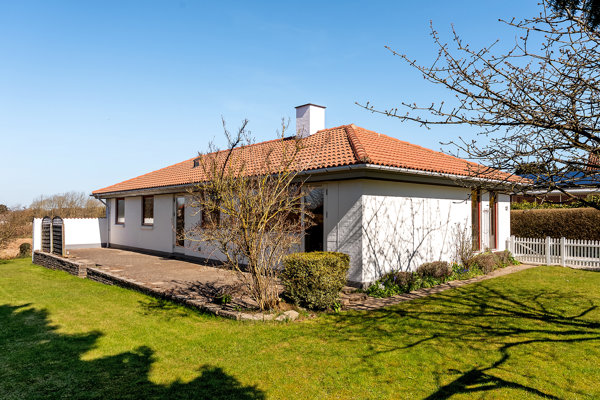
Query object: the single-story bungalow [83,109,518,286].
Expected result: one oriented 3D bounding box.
[{"bbox_3d":[-1.207,-0.650,17.038,8.745,5.612,16.909,2,-3,-42],"label":"single-story bungalow"}]

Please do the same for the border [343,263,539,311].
[{"bbox_3d":[3.939,1.843,9.815,8.368,0.113,0.423,2,-3,-42],"label":"border"}]

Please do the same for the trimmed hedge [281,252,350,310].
[{"bbox_3d":[0.271,1.370,7.330,1.184,0.874,1.015,0,-2,0],"label":"trimmed hedge"}]

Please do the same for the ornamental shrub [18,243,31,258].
[{"bbox_3d":[-14.425,2.629,21.828,0.592,0.818,0.592,1,-2,-33],"label":"ornamental shrub"}]

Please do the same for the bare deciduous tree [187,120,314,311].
[{"bbox_3d":[-0.781,0.236,6.973,2.087,3.102,1.974,0,-2,0],"label":"bare deciduous tree"}]

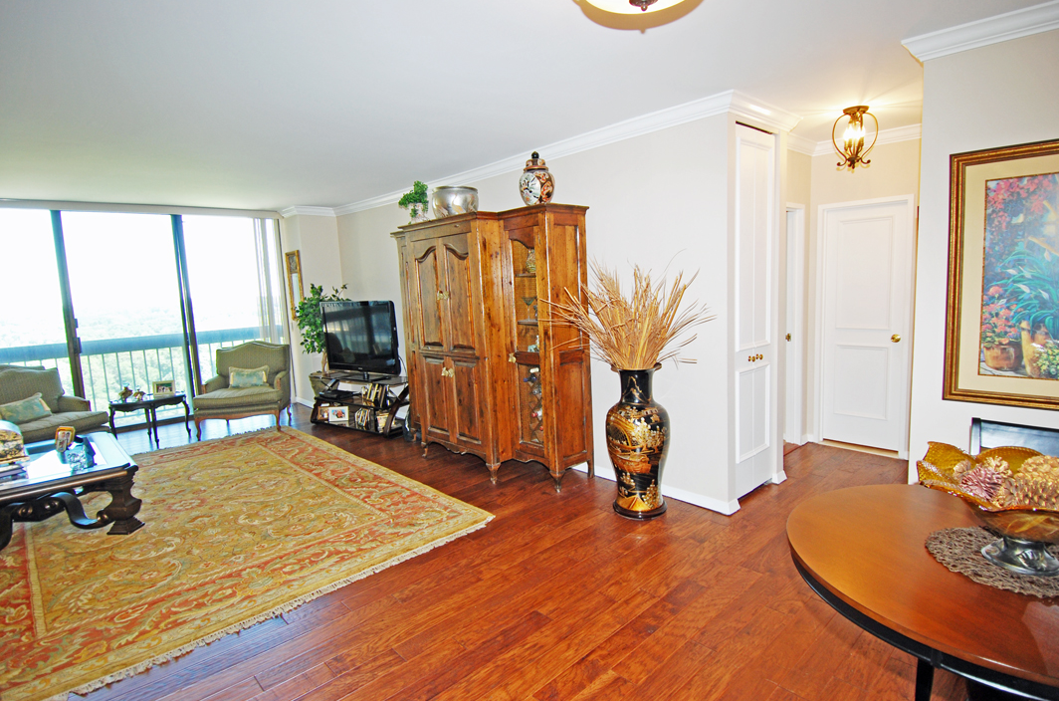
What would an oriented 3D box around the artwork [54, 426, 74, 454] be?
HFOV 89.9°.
[{"bbox_3d":[-3.593,0.680,4.122,0.130,0.195,0.030,-3,-7,1],"label":"artwork"}]

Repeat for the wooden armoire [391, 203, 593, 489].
[{"bbox_3d":[-0.500,-0.049,4.633,0.665,2.084,2.175,-10,11,-43],"label":"wooden armoire"}]

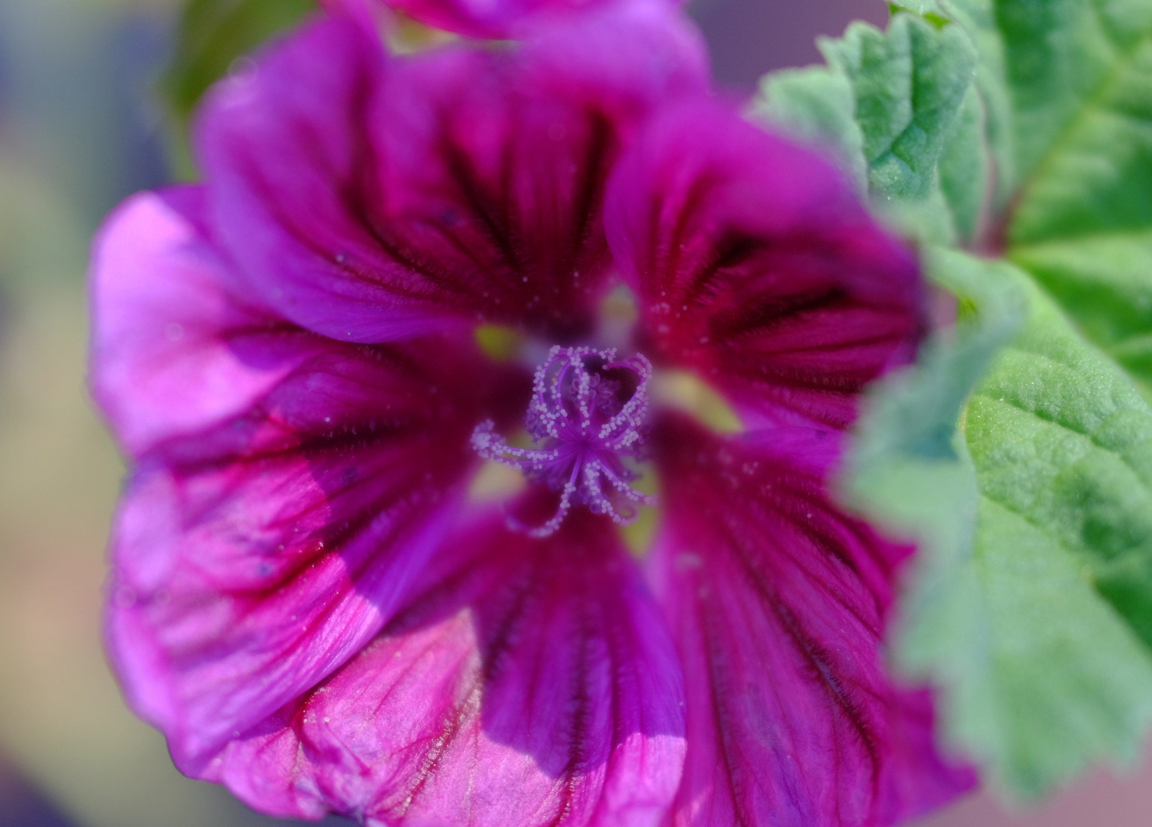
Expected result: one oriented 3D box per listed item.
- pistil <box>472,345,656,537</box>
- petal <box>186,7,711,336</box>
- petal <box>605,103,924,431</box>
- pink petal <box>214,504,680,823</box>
[{"bbox_3d":[-0.001,0.002,0.171,0.012,0.012,0.010,0,14,0],"label":"pistil"},{"bbox_3d":[-0.008,-0.015,0.166,0.031,0.021,0.010,-8,36,6],"label":"petal"},{"bbox_3d":[0.012,-0.010,0.167,0.020,0.020,0.010,44,43,1],"label":"petal"},{"bbox_3d":[-0.008,0.017,0.172,0.028,0.008,0.020,18,67,8],"label":"pink petal"}]

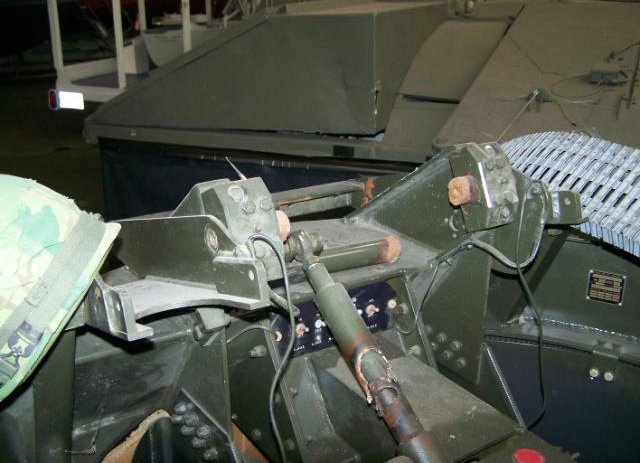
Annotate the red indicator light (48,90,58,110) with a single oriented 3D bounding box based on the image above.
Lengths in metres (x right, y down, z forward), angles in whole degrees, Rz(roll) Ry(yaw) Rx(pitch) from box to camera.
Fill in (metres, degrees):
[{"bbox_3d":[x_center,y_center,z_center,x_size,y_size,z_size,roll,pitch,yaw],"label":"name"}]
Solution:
[{"bbox_3d":[-2.464,-1.218,6.500,0.125,0.180,0.060,10,21,28],"label":"red indicator light"}]

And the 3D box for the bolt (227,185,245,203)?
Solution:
[{"bbox_3d":[-0.131,-0.057,1.090,0.025,0.025,0.012,-11,-12,-31],"label":"bolt"}]

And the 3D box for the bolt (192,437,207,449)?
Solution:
[{"bbox_3d":[-0.209,0.367,1.220,0.018,0.019,0.019,-11,23,-31],"label":"bolt"}]

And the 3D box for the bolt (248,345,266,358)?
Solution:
[{"bbox_3d":[-0.113,0.219,1.280,0.026,0.020,0.020,-11,23,-31],"label":"bolt"}]

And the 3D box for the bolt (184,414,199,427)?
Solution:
[{"bbox_3d":[-0.188,0.277,1.030,0.016,0.018,0.018,-12,21,-32],"label":"bolt"}]

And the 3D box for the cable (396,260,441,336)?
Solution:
[{"bbox_3d":[0.157,0.105,1.120,0.040,0.145,0.085,-12,21,-32],"label":"cable"}]

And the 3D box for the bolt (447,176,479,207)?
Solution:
[{"bbox_3d":[0.200,-0.056,0.985,0.026,0.039,0.039,-12,21,-32],"label":"bolt"}]

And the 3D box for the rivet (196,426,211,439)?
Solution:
[{"bbox_3d":[-0.199,0.342,1.200,0.017,0.021,0.021,-11,23,-31],"label":"rivet"}]

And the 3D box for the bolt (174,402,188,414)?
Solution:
[{"bbox_3d":[-0.248,0.316,1.260,0.017,0.019,0.019,-11,23,-31],"label":"bolt"}]

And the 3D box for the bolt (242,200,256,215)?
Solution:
[{"bbox_3d":[-0.109,-0.037,1.090,0.019,0.019,0.011,-11,-12,-31],"label":"bolt"}]

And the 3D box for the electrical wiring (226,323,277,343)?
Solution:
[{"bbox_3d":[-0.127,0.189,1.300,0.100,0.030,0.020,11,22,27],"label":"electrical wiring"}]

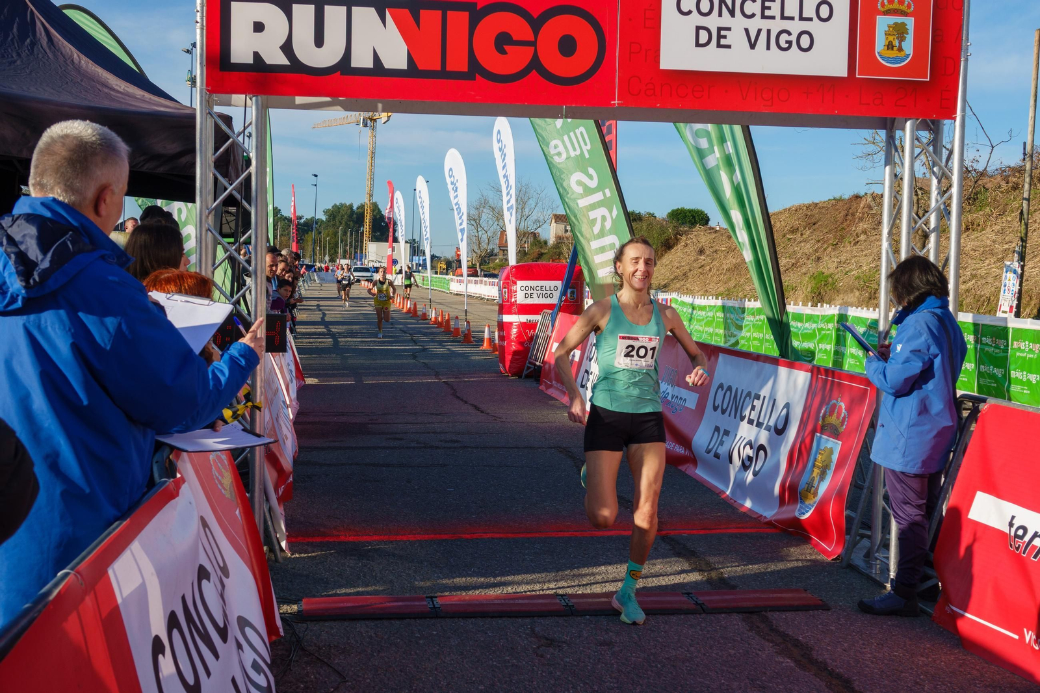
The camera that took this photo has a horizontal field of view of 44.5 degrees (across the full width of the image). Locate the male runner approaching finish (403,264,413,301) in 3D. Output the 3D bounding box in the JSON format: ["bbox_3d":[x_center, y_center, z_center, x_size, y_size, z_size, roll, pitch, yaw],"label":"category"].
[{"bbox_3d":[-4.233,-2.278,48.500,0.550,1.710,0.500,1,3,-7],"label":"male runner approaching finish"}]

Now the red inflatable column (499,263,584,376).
[{"bbox_3d":[0.310,-0.437,18.695,1.170,1.620,1.120,0,3,-10],"label":"red inflatable column"}]

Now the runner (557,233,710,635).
[{"bbox_3d":[0.473,0.333,5.460,0.640,1.600,0.700,1,3,-7],"label":"runner"}]

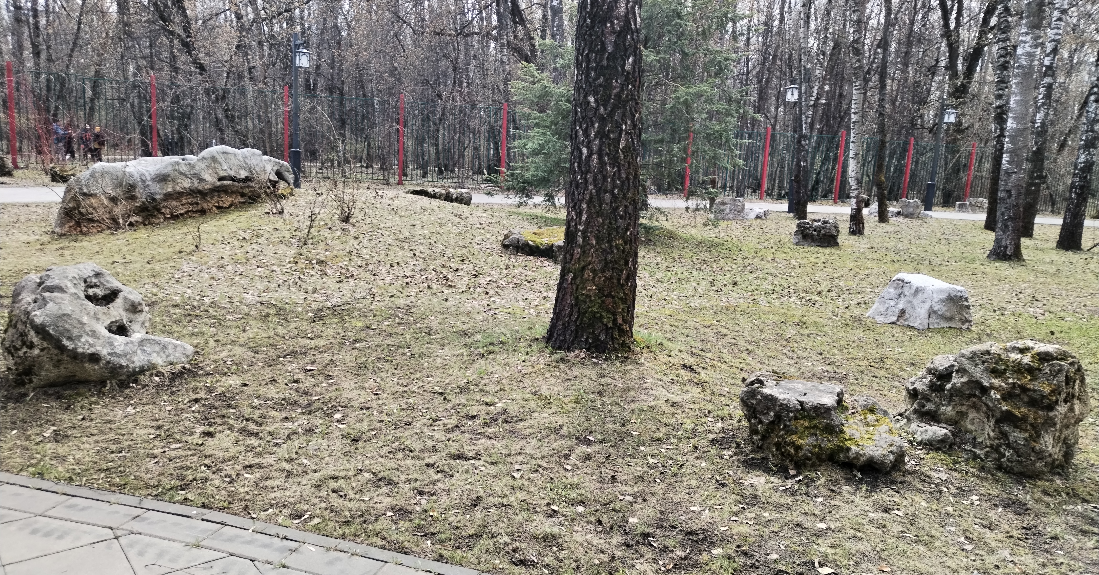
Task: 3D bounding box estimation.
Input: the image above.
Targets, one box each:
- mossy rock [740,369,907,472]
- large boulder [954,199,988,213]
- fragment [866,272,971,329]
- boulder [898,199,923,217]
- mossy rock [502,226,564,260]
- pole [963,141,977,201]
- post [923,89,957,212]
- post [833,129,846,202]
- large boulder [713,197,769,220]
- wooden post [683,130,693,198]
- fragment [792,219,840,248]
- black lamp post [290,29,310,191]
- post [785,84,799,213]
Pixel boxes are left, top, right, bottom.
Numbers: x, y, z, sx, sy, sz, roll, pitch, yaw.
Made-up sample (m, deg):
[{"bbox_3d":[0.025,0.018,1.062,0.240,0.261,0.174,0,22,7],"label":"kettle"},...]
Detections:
[{"bbox_3d":[1.187,0.563,3.682,0.620,0.320,0.460,4,11,7],"label":"mossy rock"},{"bbox_3d":[12.446,-2.454,24.354,0.880,0.420,0.600,7,12,19],"label":"large boulder"},{"bbox_3d":[3.110,0.079,6.991,0.750,0.410,0.550,6,11,16],"label":"fragment"},{"bbox_3d":[8.794,-1.951,20.108,0.540,0.450,0.450,7,12,19],"label":"boulder"},{"bbox_3d":[0.054,-0.451,8.264,0.900,0.270,0.800,5,11,11],"label":"mossy rock"},{"bbox_3d":[15.429,-4.093,30.298,0.115,2.381,0.115,-1,11,-22],"label":"pole"},{"bbox_3d":[10.629,-3.710,22.551,0.360,3.300,0.500,-4,13,-33],"label":"post"},{"bbox_3d":[9.867,-4.057,28.046,0.115,2.381,0.115,-1,11,-22],"label":"post"},{"bbox_3d":[4.014,-1.661,17.334,1.130,0.439,0.678,5,10,9],"label":"large boulder"},{"bbox_3d":[4.306,-4.025,25.794,0.115,2.381,0.115,-1,11,-22],"label":"wooden post"},{"bbox_3d":[4.010,-0.840,12.447,0.660,0.390,0.500,6,11,14],"label":"fragment"},{"bbox_3d":[-5.347,-3.770,17.743,0.330,3.280,0.620,-6,13,-39],"label":"black lamp post"},{"bbox_3d":[5.820,-3.434,19.711,0.330,3.280,0.620,-1,11,-19],"label":"post"}]

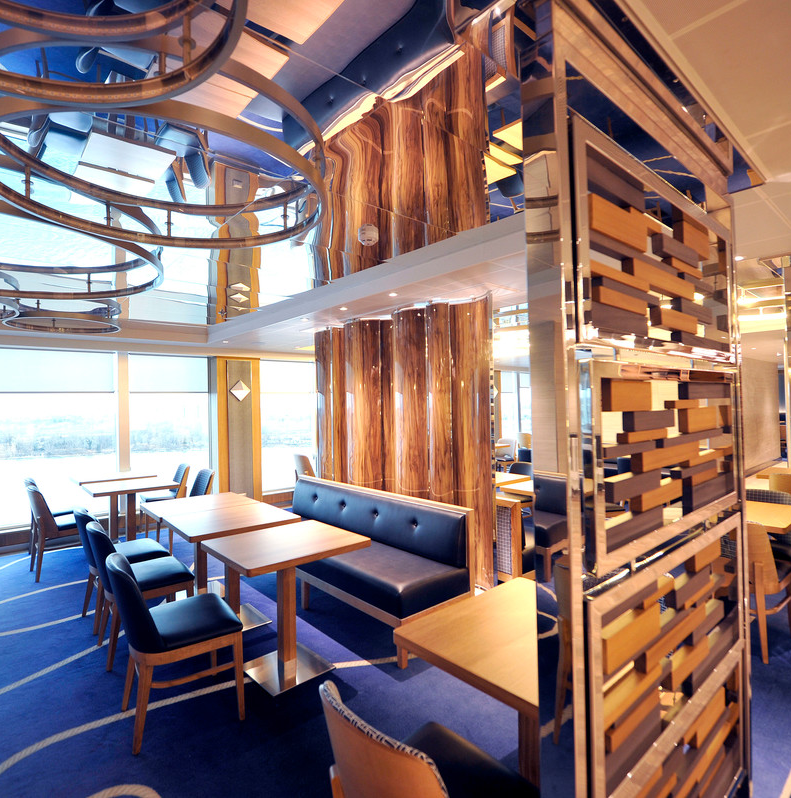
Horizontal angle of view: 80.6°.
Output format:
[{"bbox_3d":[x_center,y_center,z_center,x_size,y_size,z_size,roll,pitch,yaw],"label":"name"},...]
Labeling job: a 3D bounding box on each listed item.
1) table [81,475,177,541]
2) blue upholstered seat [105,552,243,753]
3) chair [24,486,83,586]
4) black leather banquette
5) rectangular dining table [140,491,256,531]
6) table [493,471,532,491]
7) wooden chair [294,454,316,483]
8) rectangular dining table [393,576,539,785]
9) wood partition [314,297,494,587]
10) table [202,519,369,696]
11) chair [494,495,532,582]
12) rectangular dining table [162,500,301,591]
[{"bbox_3d":[-2.747,1.269,4.854,0.757,0.750,0.650,0,-1,-41],"label":"table"},{"bbox_3d":[-1.130,1.173,2.370,0.555,0.855,0.490,-1,-1,-37],"label":"blue upholstered seat"},{"bbox_3d":[-3.237,1.241,4.499,0.555,0.855,0.490,-1,-1,-42],"label":"chair"},{"bbox_3d":[-0.490,1.185,3.806,0.685,0.810,2.337,0,-1,-41],"label":"black leather banquette"},{"bbox_3d":[-1.586,1.235,3.823,0.757,0.750,0.650,0,-1,-41],"label":"rectangular dining table"},{"bbox_3d":[0.945,1.203,4.867,0.757,0.750,0.650,0,-1,-41],"label":"table"},{"bbox_3d":[-1.159,1.221,6.793,0.555,0.855,0.490,-1,-1,-37],"label":"wooden chair"},{"bbox_3d":[0.494,1.183,1.620,0.740,0.749,0.660,-1,-1,-42],"label":"rectangular dining table"},{"bbox_3d":[-0.039,0.387,4.273,0.300,2.300,2.350,-1,-1,-41],"label":"wood partition"},{"bbox_3d":[-0.629,1.204,2.723,0.757,0.750,0.650,0,-1,-41],"label":"table"},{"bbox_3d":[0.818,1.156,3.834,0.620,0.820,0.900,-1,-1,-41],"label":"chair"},{"bbox_3d":[-1.159,1.221,3.314,0.757,0.750,0.650,0,-1,-41],"label":"rectangular dining table"}]

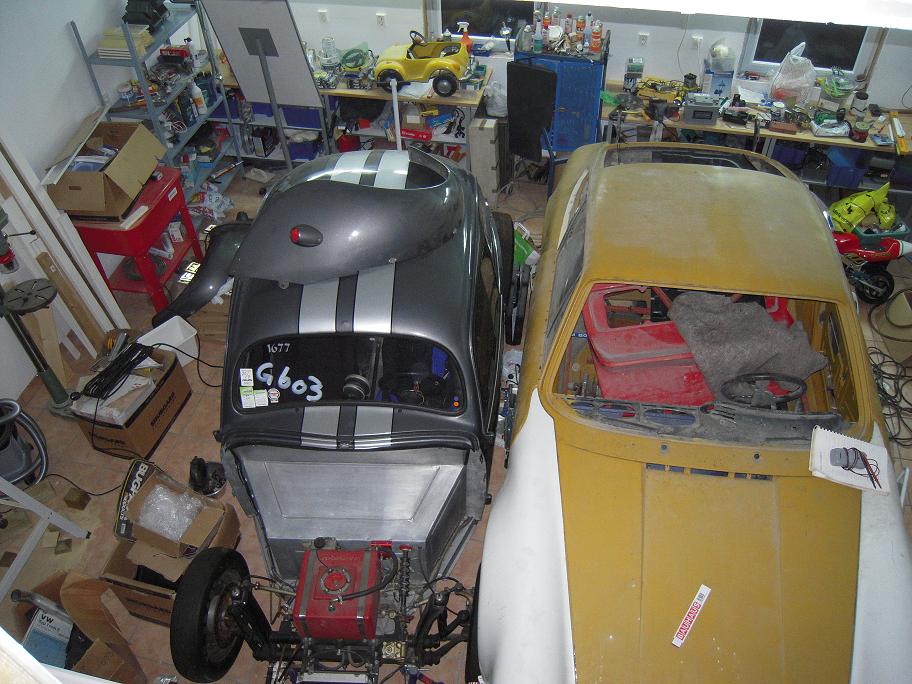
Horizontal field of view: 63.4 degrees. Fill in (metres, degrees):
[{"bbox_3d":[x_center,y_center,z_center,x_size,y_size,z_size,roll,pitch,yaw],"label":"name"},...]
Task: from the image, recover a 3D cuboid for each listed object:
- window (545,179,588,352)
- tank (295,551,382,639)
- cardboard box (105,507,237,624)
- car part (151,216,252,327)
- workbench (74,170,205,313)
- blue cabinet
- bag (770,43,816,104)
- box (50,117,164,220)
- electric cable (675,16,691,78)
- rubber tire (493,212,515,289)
[{"bbox_3d":[0.626,-0.528,4.045,0.130,0.360,1.360,16,46,-2],"label":"window"},{"bbox_3d":[-0.479,1.054,3.081,0.299,0.211,0.299,-1,43,2],"label":"tank"},{"bbox_3d":[-1.359,1.051,3.610,0.332,0.332,0.517,10,45,13],"label":"cardboard box"},{"bbox_3d":[-1.685,-0.471,5.170,0.431,0.421,0.931,9,44,12],"label":"car part"},{"bbox_3d":[-2.144,-0.682,5.145,0.480,0.793,0.735,7,44,10],"label":"workbench"},{"bbox_3d":[0.864,-2.022,6.022,0.690,0.800,0.440,10,46,12],"label":"blue cabinet"},{"bbox_3d":[2.498,-1.939,5.473,0.270,0.430,0.230,10,46,12],"label":"bag"},{"bbox_3d":[-2.291,-1.158,4.998,0.550,0.400,0.640,3,45,5],"label":"box"},{"bbox_3d":[1.665,-2.160,5.415,0.098,0.460,0.059,10,45,13],"label":"electric cable"},{"bbox_3d":[0.299,-0.580,5.055,0.188,0.634,0.634,-1,43,2],"label":"rubber tire"}]

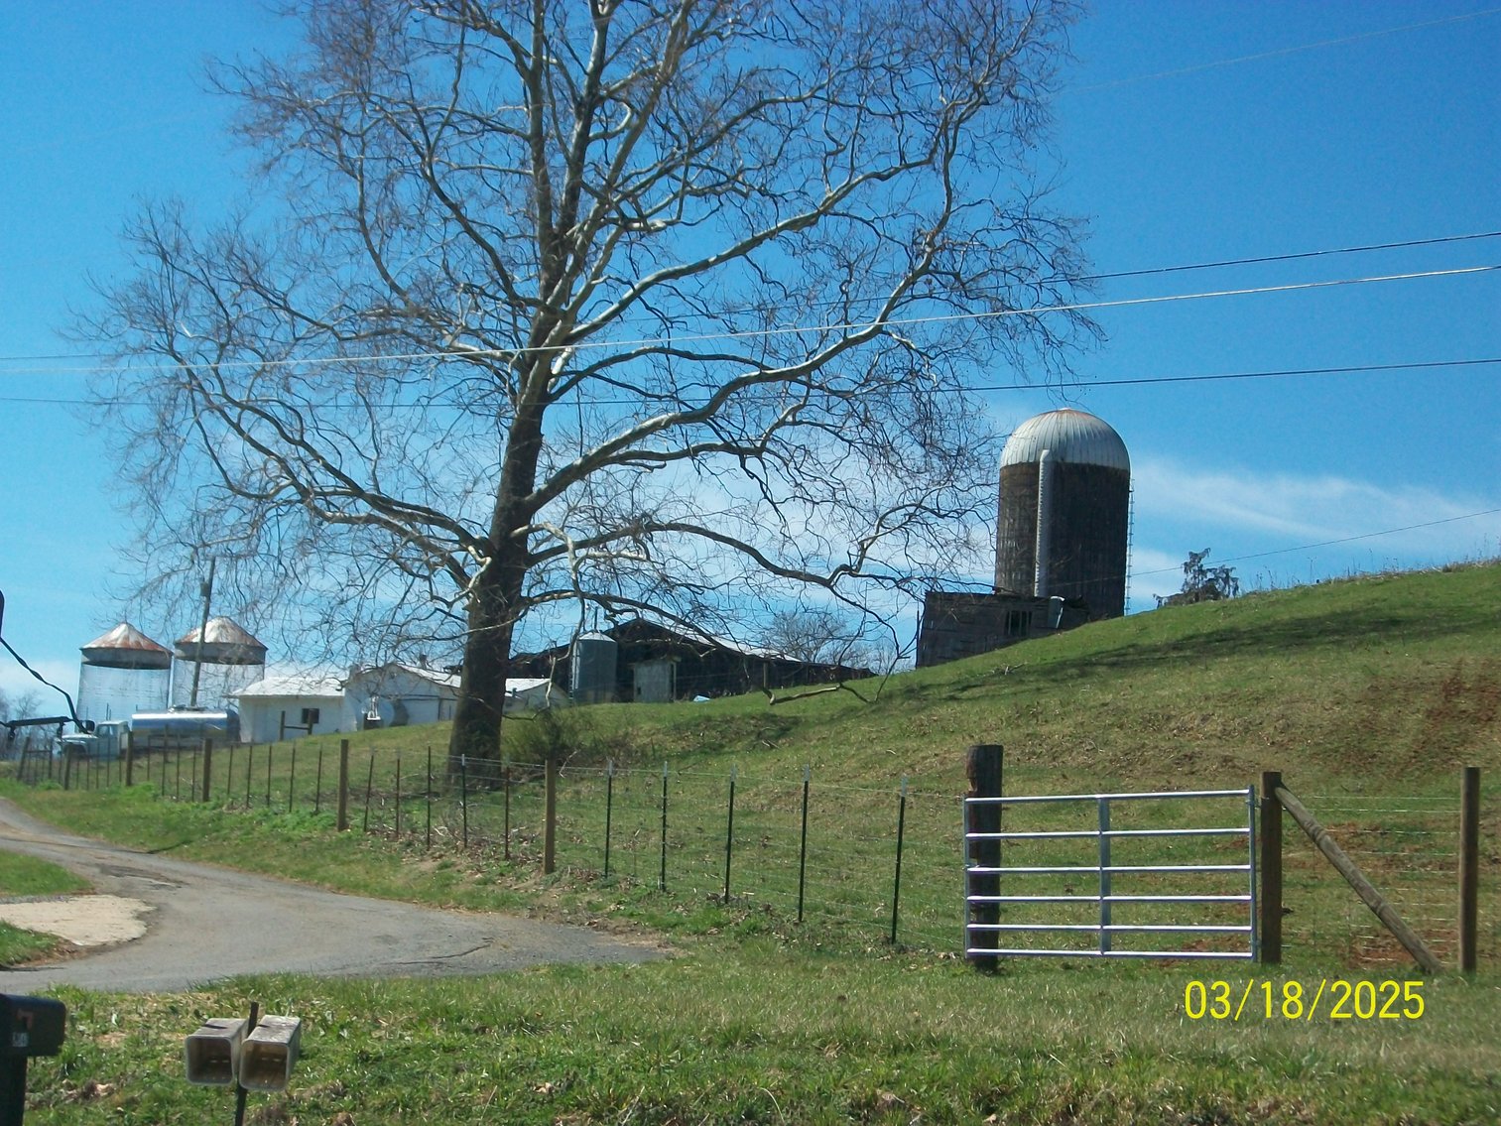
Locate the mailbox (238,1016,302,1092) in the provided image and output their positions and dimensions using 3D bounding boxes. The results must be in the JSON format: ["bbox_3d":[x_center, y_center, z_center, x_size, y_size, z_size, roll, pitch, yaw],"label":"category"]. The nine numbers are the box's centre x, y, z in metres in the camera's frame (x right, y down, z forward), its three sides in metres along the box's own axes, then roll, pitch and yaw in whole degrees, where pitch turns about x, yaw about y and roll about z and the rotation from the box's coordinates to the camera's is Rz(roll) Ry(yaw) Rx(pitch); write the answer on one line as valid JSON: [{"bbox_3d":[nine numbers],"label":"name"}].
[{"bbox_3d":[-1.609,1.648,12.000,0.162,0.168,0.430,4,3,0],"label":"mailbox"}]

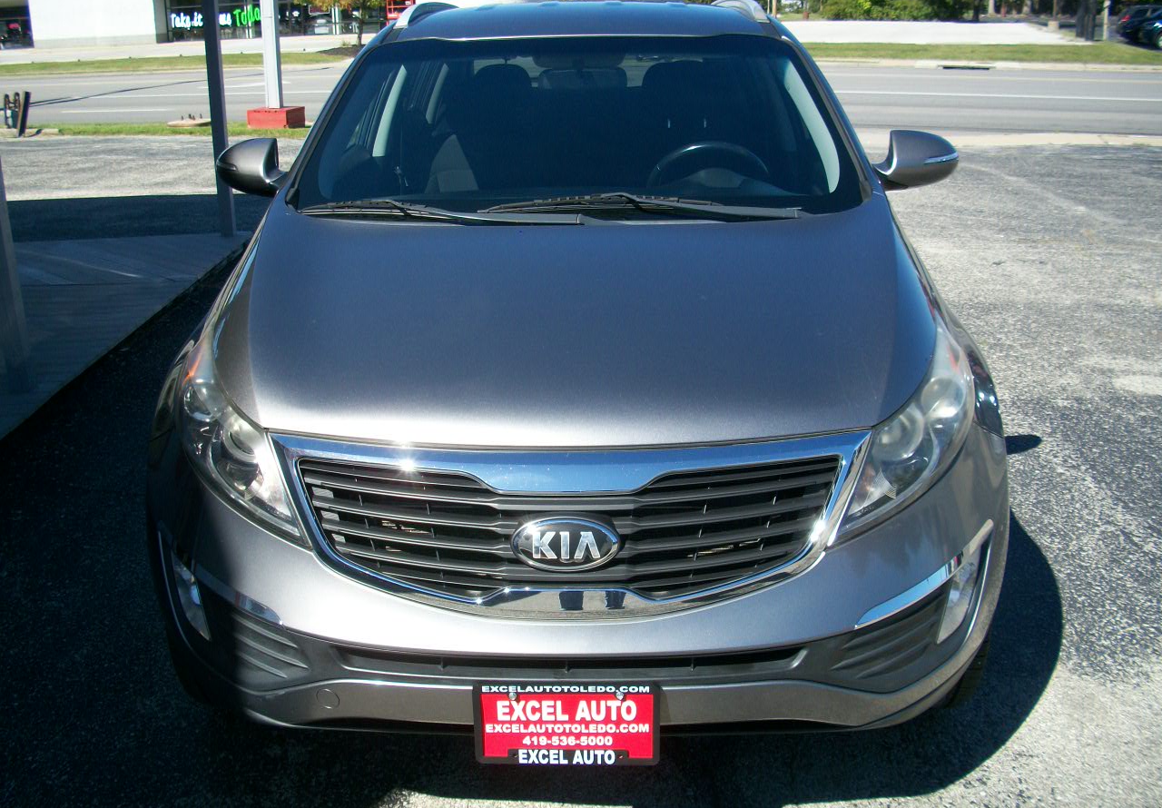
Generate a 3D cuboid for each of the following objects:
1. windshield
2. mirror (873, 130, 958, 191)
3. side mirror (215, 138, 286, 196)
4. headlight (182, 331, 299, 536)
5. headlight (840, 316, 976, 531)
[{"bbox_3d":[-0.001,-0.770,3.203,1.440,0.140,0.860,0,49,1],"label":"windshield"},{"bbox_3d":[0.915,-0.664,3.210,0.230,0.165,0.160,0,19,1],"label":"mirror"},{"bbox_3d":[-0.914,-0.652,3.252,0.230,0.165,0.160,0,19,1],"label":"side mirror"},{"bbox_3d":[-0.647,0.058,2.254,0.310,0.270,0.460,0,19,1],"label":"headlight"},{"bbox_3d":[0.612,0.050,2.225,0.310,0.270,0.460,0,19,1],"label":"headlight"}]

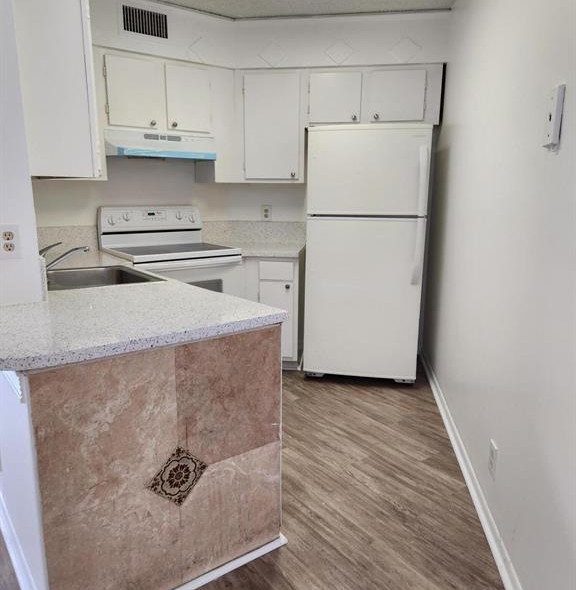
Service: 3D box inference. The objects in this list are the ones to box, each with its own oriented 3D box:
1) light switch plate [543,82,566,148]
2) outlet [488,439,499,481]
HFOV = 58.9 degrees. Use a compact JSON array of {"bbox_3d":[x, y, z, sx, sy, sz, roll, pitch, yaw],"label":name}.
[{"bbox_3d":[0.736,-0.490,1.409,0.022,0.148,0.072,2,12,8],"label":"light switch plate"},{"bbox_3d":[0.772,0.619,1.921,0.012,0.122,0.078,2,12,8],"label":"outlet"}]

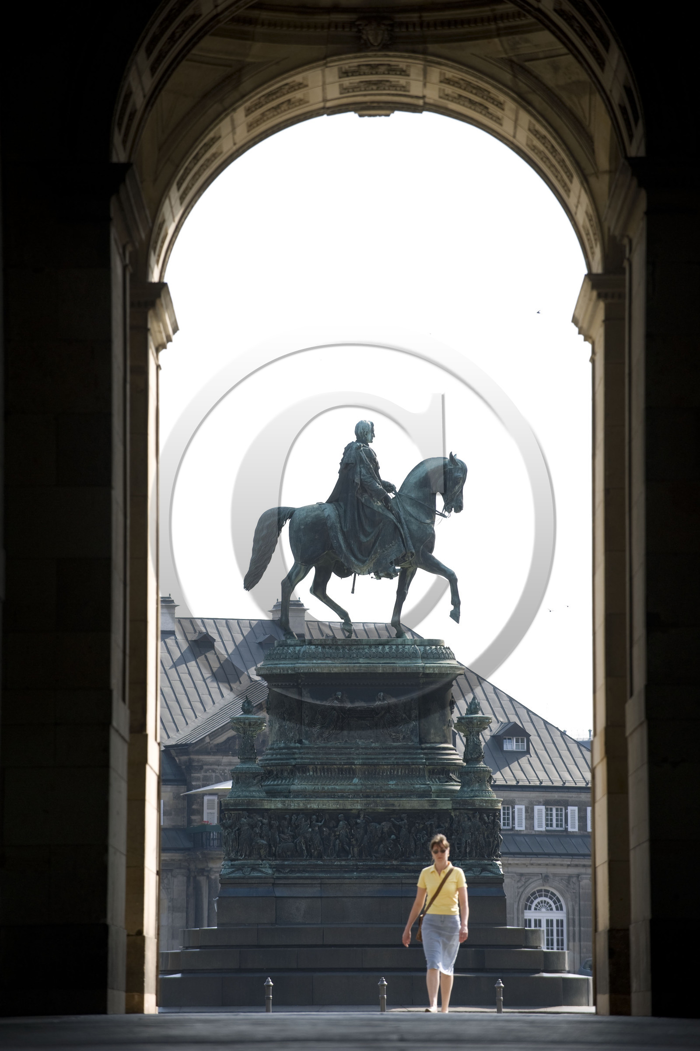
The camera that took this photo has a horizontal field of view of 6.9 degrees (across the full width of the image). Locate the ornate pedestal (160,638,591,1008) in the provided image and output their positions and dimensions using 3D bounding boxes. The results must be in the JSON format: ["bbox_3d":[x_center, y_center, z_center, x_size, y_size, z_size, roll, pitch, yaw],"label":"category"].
[{"bbox_3d":[0.285,7.146,139.700,10.990,8.870,8.600,0,-5,0],"label":"ornate pedestal"}]

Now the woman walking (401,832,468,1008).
[{"bbox_3d":[0.790,3.689,54.000,0.600,1.670,0.470,0,-5,3],"label":"woman walking"}]

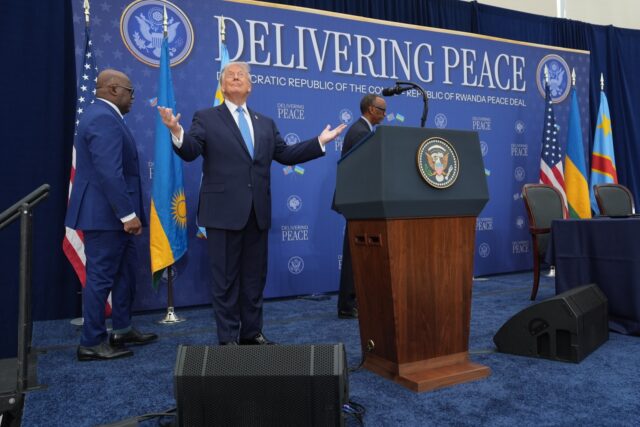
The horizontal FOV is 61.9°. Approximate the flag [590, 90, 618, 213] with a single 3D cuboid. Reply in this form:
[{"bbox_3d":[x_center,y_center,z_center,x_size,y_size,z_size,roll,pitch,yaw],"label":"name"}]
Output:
[{"bbox_3d":[3.836,-0.598,7.180,0.340,2.080,0.260,-2,1,-26],"label":"flag"}]

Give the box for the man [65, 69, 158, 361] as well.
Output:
[{"bbox_3d":[-1.359,-0.025,3.491,0.560,1.870,0.540,-2,1,-25],"label":"man"}]

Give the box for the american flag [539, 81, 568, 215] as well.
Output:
[{"bbox_3d":[2.954,-0.533,6.720,0.370,2.240,0.280,-2,1,-26],"label":"american flag"}]

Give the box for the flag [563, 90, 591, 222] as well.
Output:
[{"bbox_3d":[3.347,-0.574,6.920,0.320,2.100,0.240,-2,1,-26],"label":"flag"}]

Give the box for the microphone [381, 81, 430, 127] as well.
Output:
[{"bbox_3d":[0.478,-0.598,3.041,0.090,0.310,0.400,-2,1,-29],"label":"microphone"}]

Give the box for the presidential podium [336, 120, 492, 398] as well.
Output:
[{"bbox_3d":[0.544,0.210,2.964,0.720,1.325,0.590,-2,1,-29],"label":"presidential podium"}]

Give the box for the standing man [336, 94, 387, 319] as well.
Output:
[{"bbox_3d":[0.445,-0.068,4.520,0.550,1.850,0.520,-1,1,-14],"label":"standing man"}]

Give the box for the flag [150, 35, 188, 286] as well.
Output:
[{"bbox_3d":[-1.253,-0.429,4.440,0.300,2.140,0.240,-2,1,-26],"label":"flag"}]

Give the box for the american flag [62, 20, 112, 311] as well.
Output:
[{"bbox_3d":[-1.888,-0.344,4.350,0.430,2.380,0.330,-2,1,-26],"label":"american flag"}]

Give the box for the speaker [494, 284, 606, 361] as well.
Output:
[{"bbox_3d":[1.488,0.660,3.408,0.490,0.366,0.680,-1,1,41],"label":"speaker"}]

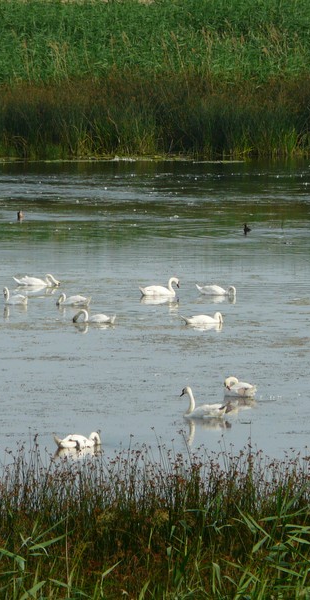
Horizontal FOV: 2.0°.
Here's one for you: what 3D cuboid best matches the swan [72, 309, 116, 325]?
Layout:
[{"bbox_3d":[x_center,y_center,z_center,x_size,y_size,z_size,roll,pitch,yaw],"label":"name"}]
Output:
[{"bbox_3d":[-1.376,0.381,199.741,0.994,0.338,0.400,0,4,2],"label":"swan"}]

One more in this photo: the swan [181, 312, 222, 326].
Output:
[{"bbox_3d":[1.109,0.413,205.841,1.020,0.310,0.430,-1,4,-15],"label":"swan"}]

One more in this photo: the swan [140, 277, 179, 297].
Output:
[{"bbox_3d":[0.115,-0.335,214.800,1.040,0.480,0.430,1,4,15],"label":"swan"}]

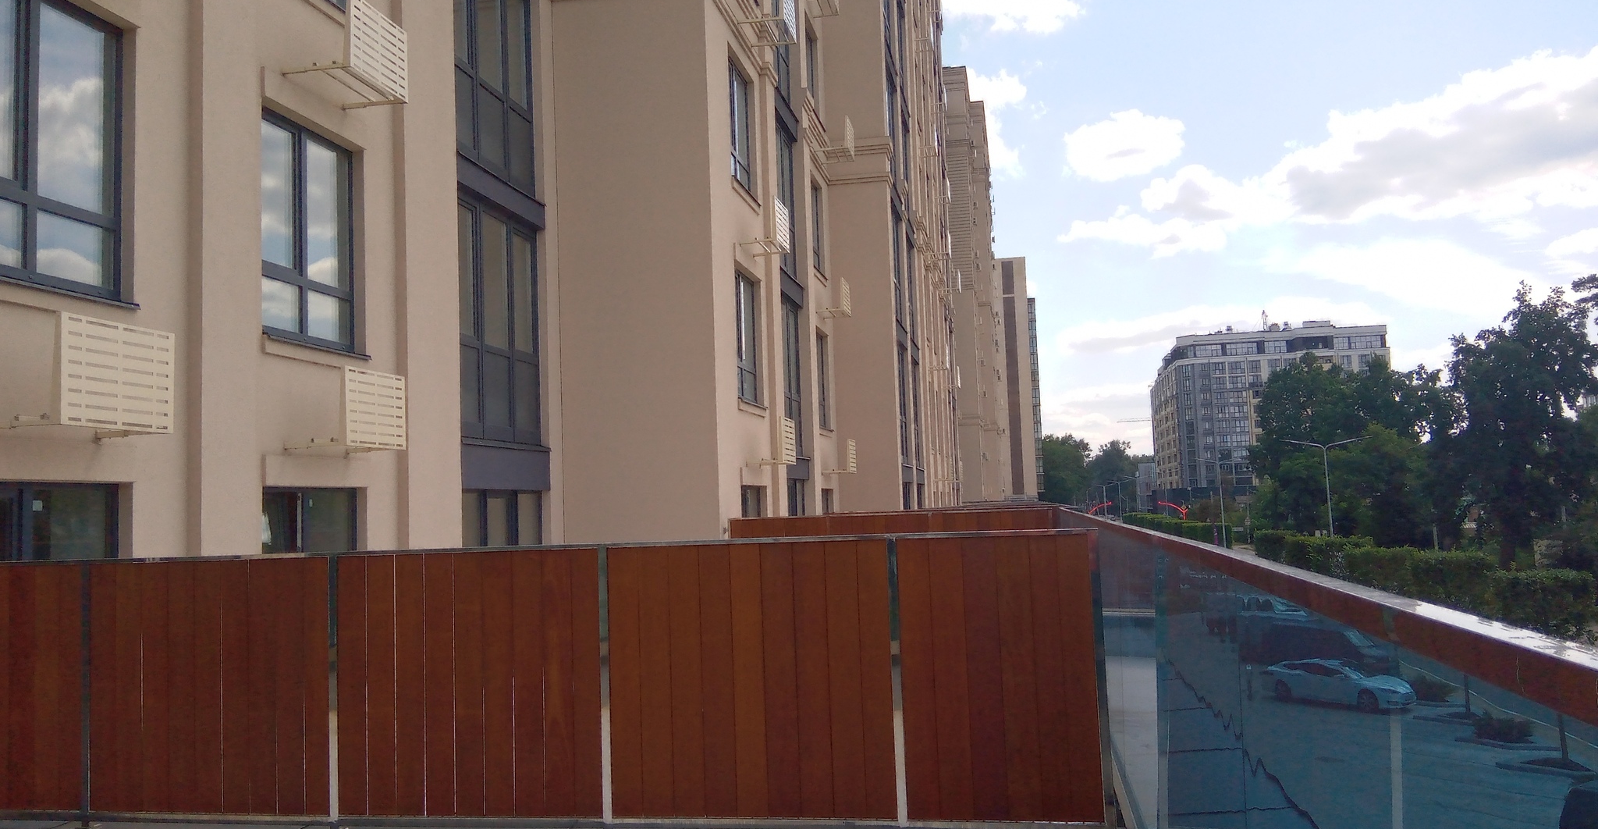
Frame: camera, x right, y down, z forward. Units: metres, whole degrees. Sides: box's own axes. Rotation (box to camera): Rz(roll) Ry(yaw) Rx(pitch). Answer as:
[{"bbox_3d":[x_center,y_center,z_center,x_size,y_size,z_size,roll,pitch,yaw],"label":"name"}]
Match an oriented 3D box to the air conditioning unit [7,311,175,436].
[{"bbox_3d":[-4.101,-0.207,7.406,0.531,0.624,0.900,-3,-4,10],"label":"air conditioning unit"}]

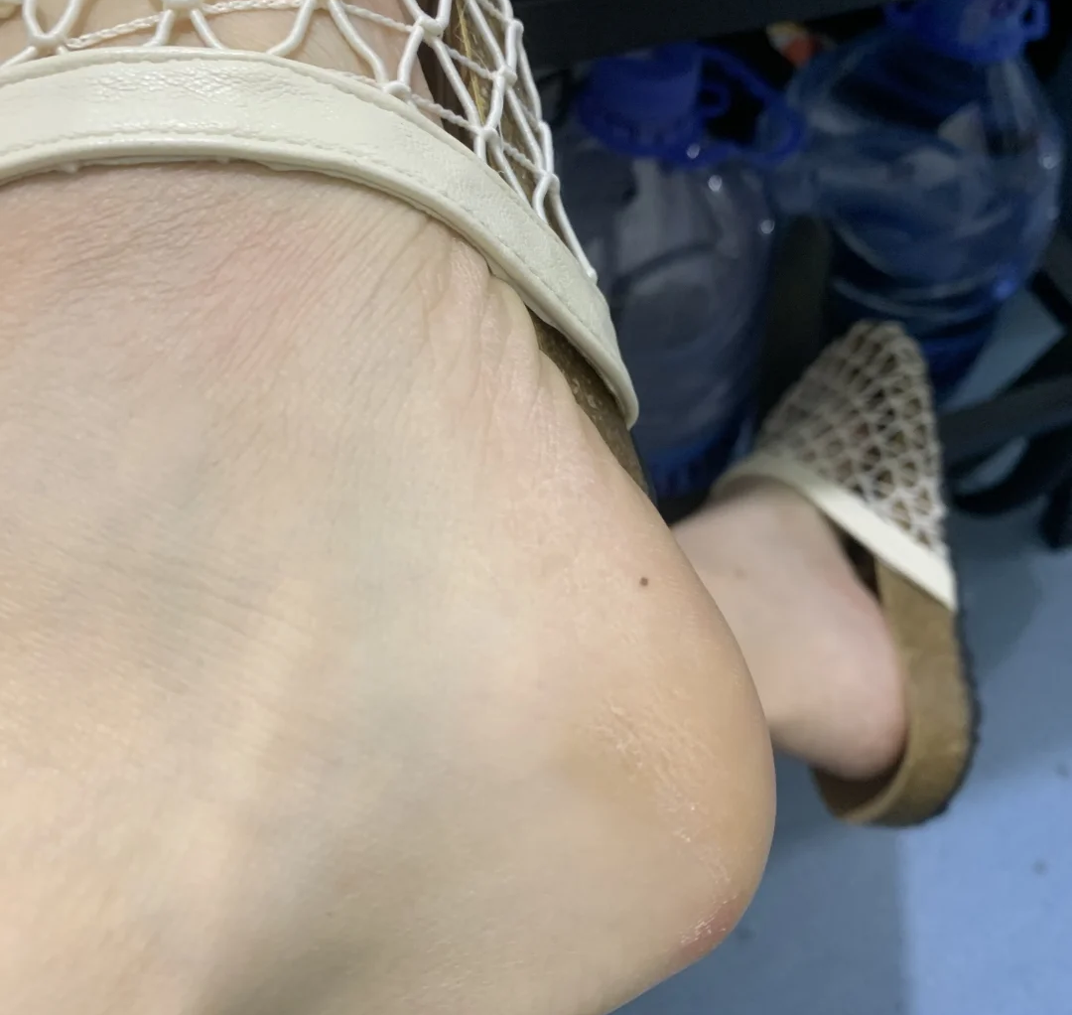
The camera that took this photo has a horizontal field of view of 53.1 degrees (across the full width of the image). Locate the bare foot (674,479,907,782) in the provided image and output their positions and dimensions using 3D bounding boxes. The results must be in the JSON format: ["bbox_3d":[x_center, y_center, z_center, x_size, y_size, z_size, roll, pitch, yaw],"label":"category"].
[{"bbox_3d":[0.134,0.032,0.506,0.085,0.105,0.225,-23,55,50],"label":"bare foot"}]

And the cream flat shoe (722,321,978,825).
[{"bbox_3d":[0.155,0.024,0.528,0.096,0.085,0.260,-23,55,50],"label":"cream flat shoe"}]

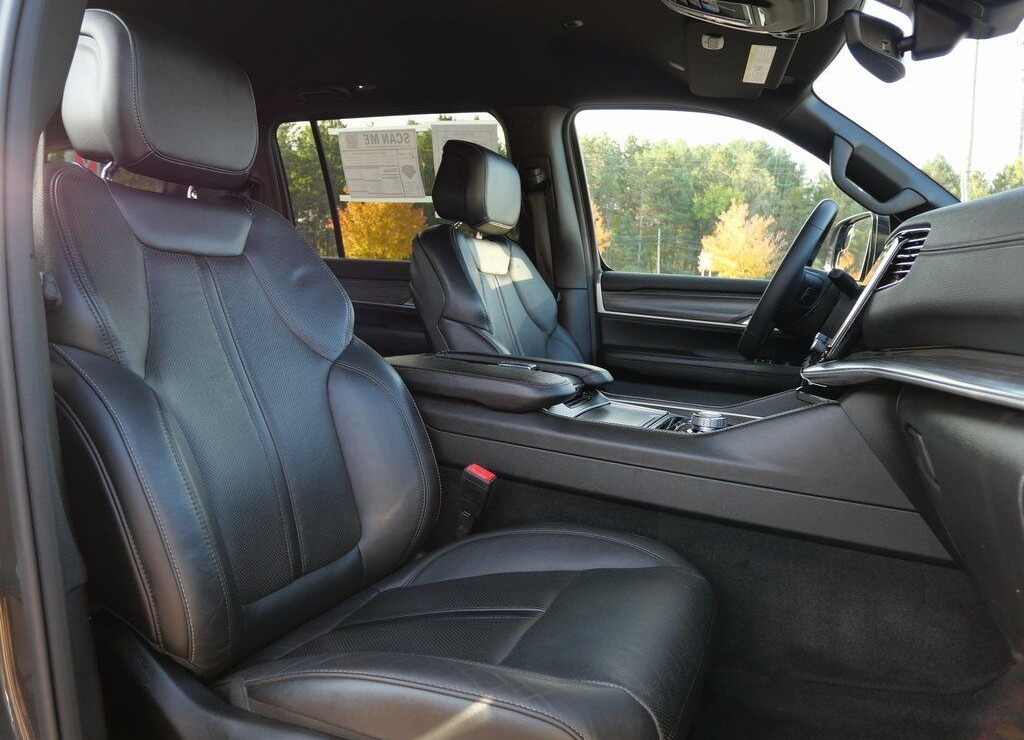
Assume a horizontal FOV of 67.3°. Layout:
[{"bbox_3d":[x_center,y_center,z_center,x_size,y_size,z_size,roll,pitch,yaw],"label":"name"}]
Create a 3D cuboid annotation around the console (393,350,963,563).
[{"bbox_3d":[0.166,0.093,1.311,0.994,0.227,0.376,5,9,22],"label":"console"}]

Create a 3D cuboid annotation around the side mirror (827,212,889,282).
[{"bbox_3d":[0.993,-0.323,2.096,0.150,0.210,0.250,3,8,7],"label":"side mirror"}]

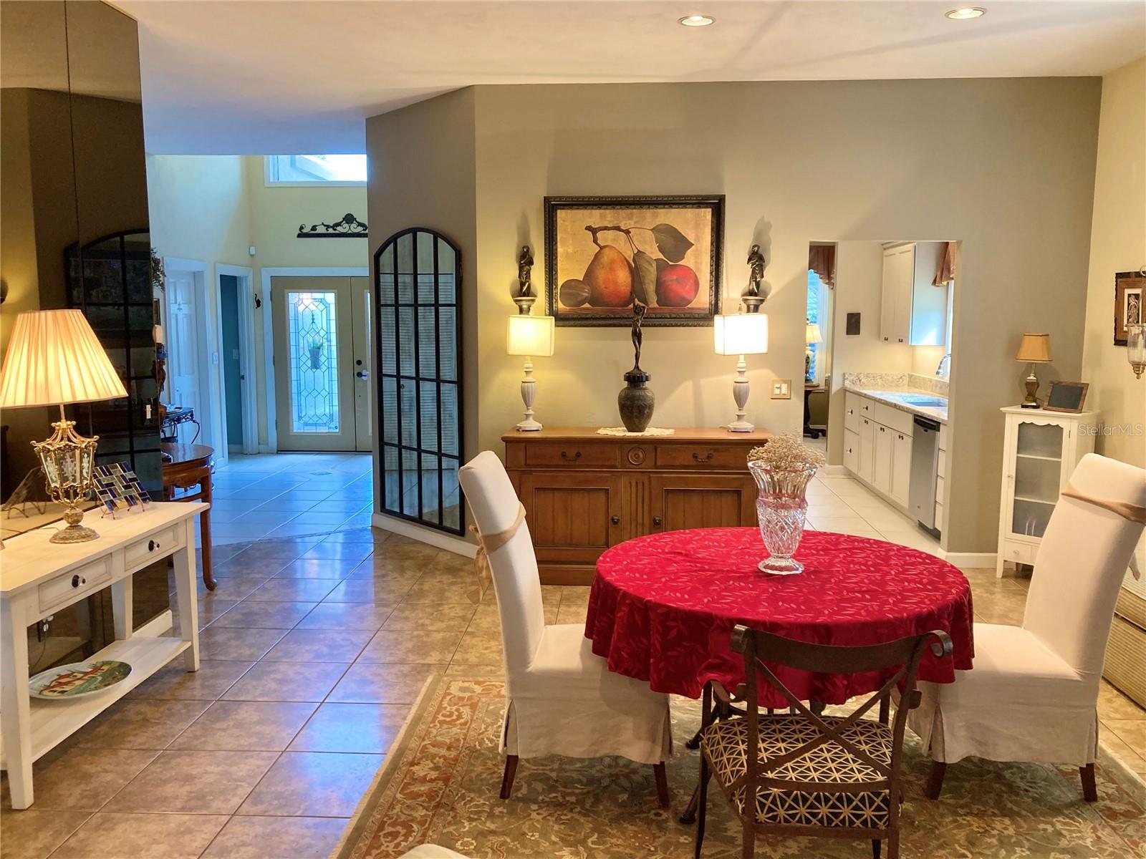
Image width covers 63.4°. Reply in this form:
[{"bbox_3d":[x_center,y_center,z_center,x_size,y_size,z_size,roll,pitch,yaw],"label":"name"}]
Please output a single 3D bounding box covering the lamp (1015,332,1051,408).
[{"bbox_3d":[2.803,-0.358,5.650,0.190,0.455,0.190,6,9,43],"label":"lamp"}]

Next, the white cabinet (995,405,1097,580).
[{"bbox_3d":[2.853,0.407,5.601,0.300,1.052,0.455,-6,9,-41],"label":"white cabinet"}]

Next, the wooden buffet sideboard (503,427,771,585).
[{"bbox_3d":[0.384,0.467,5.716,1.575,0.900,0.526,0,7,3],"label":"wooden buffet sideboard"}]

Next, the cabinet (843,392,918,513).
[{"bbox_3d":[2.978,0.181,8.249,0.600,0.869,2.228,0,7,3],"label":"cabinet"}]

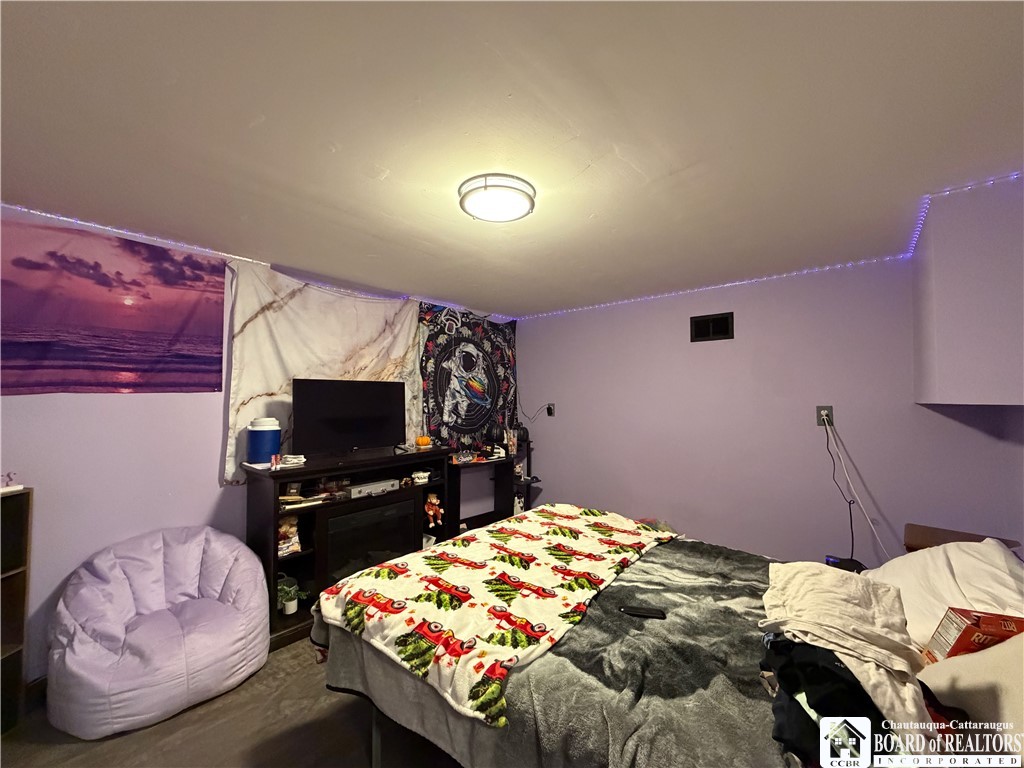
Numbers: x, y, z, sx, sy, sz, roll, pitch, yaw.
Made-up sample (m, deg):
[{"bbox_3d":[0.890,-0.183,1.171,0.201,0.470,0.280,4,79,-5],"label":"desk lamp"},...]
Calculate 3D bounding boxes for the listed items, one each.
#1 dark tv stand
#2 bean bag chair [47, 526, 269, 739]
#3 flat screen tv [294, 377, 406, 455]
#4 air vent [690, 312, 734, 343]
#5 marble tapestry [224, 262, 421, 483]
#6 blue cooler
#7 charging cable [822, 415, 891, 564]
[{"bbox_3d":[-0.967,0.907,2.623,0.375,0.899,1.187,-1,-2,41],"label":"dark tv stand"},{"bbox_3d":[-1.519,1.007,1.861,0.565,0.645,0.735,-1,-2,41],"label":"bean bag chair"},{"bbox_3d":[-0.968,0.219,2.550,0.150,0.476,0.729,-1,-2,41],"label":"flat screen tv"},{"bbox_3d":[1.418,-0.400,2.945,0.290,0.184,0.017,-1,-2,41],"label":"air vent"},{"bbox_3d":[-1.129,-0.054,2.764,0.045,1.247,1.300,-1,-2,41],"label":"marble tapestry"},{"bbox_3d":[-1.367,0.312,2.296,0.163,0.254,0.163,-1,-2,41],"label":"blue cooler"},{"bbox_3d":[1.935,0.560,2.333,0.280,0.750,0.170,-1,-2,41],"label":"charging cable"}]

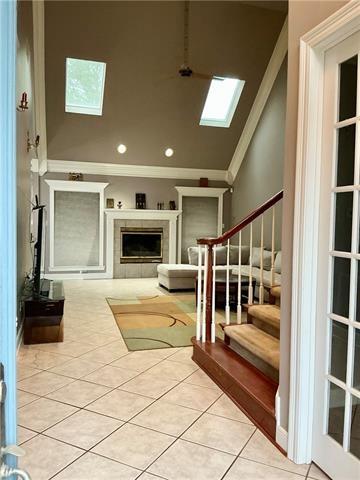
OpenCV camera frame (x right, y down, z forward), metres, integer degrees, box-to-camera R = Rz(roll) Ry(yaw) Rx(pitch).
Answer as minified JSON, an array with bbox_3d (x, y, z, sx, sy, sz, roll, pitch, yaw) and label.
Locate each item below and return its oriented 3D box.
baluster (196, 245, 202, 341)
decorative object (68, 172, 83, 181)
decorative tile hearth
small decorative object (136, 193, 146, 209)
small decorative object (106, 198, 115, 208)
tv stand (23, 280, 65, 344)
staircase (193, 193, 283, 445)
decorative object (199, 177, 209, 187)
[{"bbox_3d":[0.187,0.520,3.826,0.036,0.952,0.036,0,2,-16],"label":"baluster"},{"bbox_3d":[-2.386,-1.452,8.934,0.299,0.178,0.130,0,2,-16],"label":"decorative object"},{"bbox_3d":[-0.891,0.102,9.433,1.863,1.685,0.214,0,2,-16],"label":"decorative tile hearth"},{"bbox_3d":[-0.933,-0.934,9.375,0.231,0.386,0.091,0,2,-16],"label":"small decorative object"},{"bbox_3d":[-1.638,-0.851,9.175,0.178,0.237,0.071,0,2,-16],"label":"small decorative object"},{"bbox_3d":[-1.693,0.861,4.936,0.422,0.468,1.534,0,2,-16],"label":"tv stand"},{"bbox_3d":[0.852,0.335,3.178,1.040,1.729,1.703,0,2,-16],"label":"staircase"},{"bbox_3d":[0.612,-1.450,9.800,0.233,0.238,0.111,0,2,-16],"label":"decorative object"}]

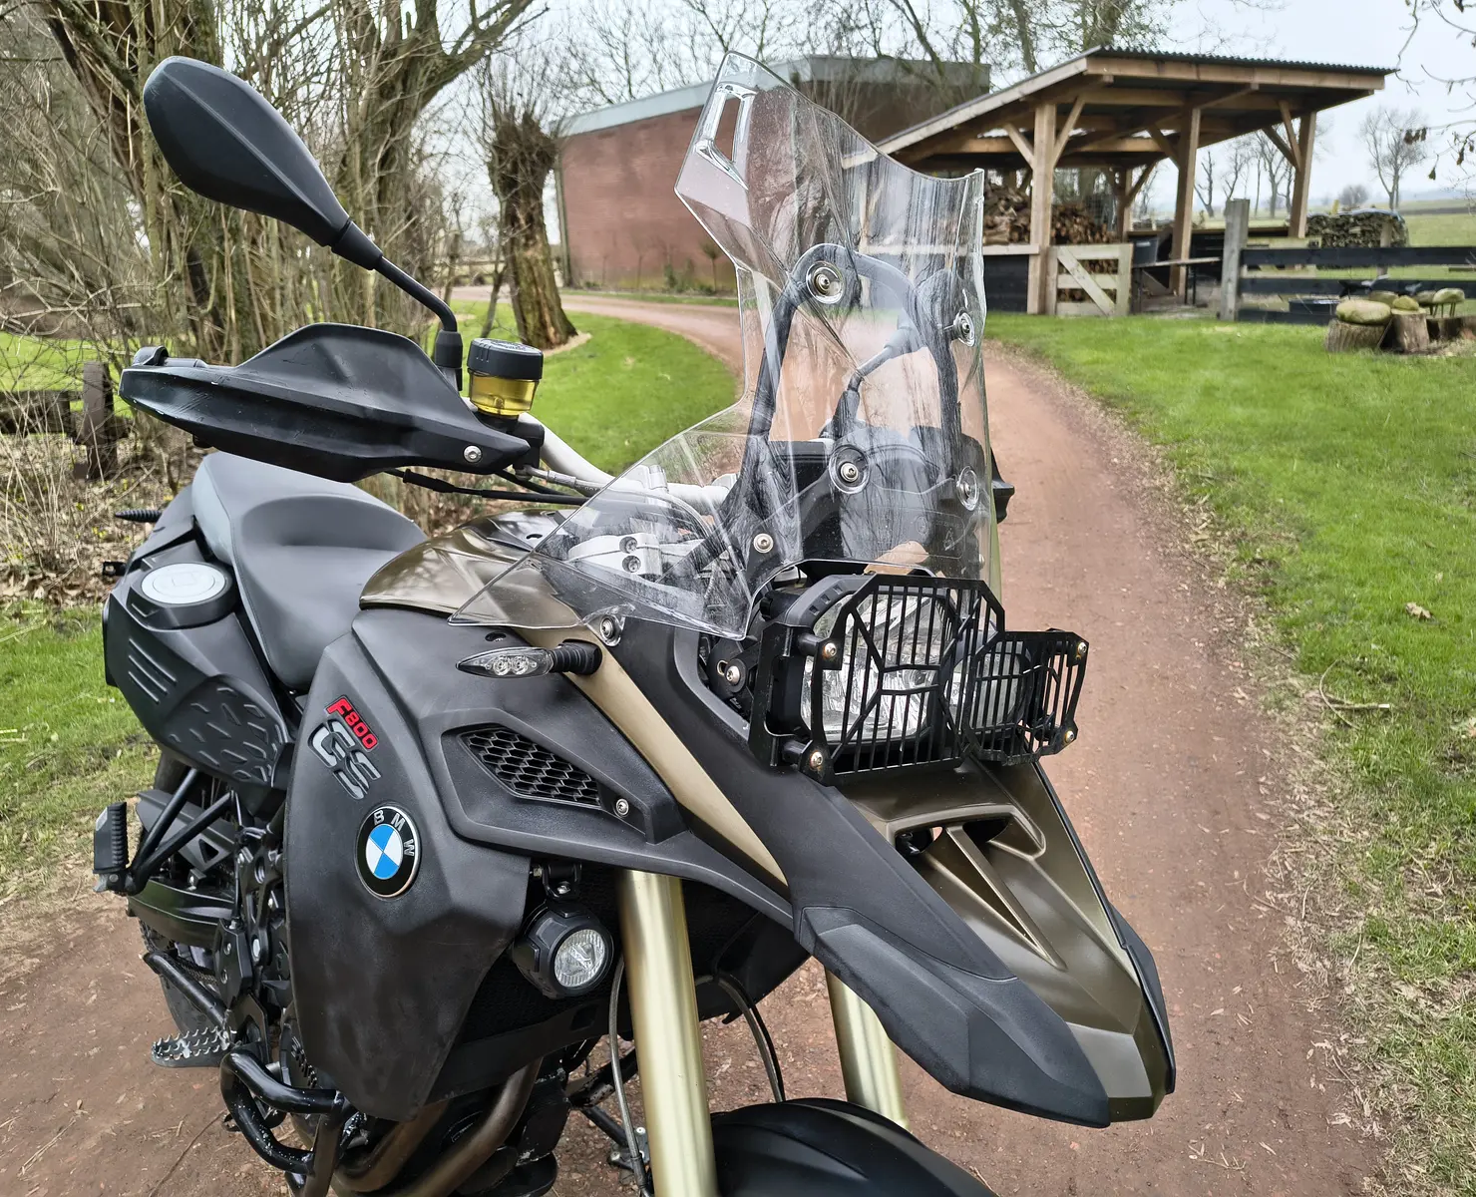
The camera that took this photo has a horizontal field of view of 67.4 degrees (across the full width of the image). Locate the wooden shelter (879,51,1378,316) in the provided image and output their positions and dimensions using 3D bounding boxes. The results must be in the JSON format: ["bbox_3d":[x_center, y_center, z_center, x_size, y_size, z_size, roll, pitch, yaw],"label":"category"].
[{"bbox_3d":[6.421,-7.133,19.509,7.400,3.445,5.450,-14,21,-30],"label":"wooden shelter"}]

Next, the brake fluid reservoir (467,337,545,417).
[{"bbox_3d":[-0.188,-0.174,0.885,0.060,0.056,0.060,1,12,-42],"label":"brake fluid reservoir"}]

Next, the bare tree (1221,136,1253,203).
[{"bbox_3d":[54.017,-46.445,120.000,4.500,9.800,4.500,-2,18,0],"label":"bare tree"}]

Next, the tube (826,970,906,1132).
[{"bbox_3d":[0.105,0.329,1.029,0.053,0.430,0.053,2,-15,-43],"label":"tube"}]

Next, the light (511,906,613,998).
[{"bbox_3d":[-0.144,0.289,0.905,0.077,0.077,0.062,1,12,-42],"label":"light"}]

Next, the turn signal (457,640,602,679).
[{"bbox_3d":[-0.162,0.049,0.860,0.112,0.029,0.037,1,12,-42],"label":"turn signal"}]

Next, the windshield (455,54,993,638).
[{"bbox_3d":[0.045,-0.165,0.943,0.410,0.480,0.320,1,12,-42],"label":"windshield"}]

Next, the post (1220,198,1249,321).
[{"bbox_3d":[6.379,-4.367,14.224,0.150,1.480,0.190,-10,20,-22],"label":"post"}]

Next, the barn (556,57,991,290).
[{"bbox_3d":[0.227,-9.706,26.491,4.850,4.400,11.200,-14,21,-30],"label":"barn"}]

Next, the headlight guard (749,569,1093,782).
[{"bbox_3d":[0.148,0.054,0.860,0.315,0.150,0.085,1,12,-42],"label":"headlight guard"}]

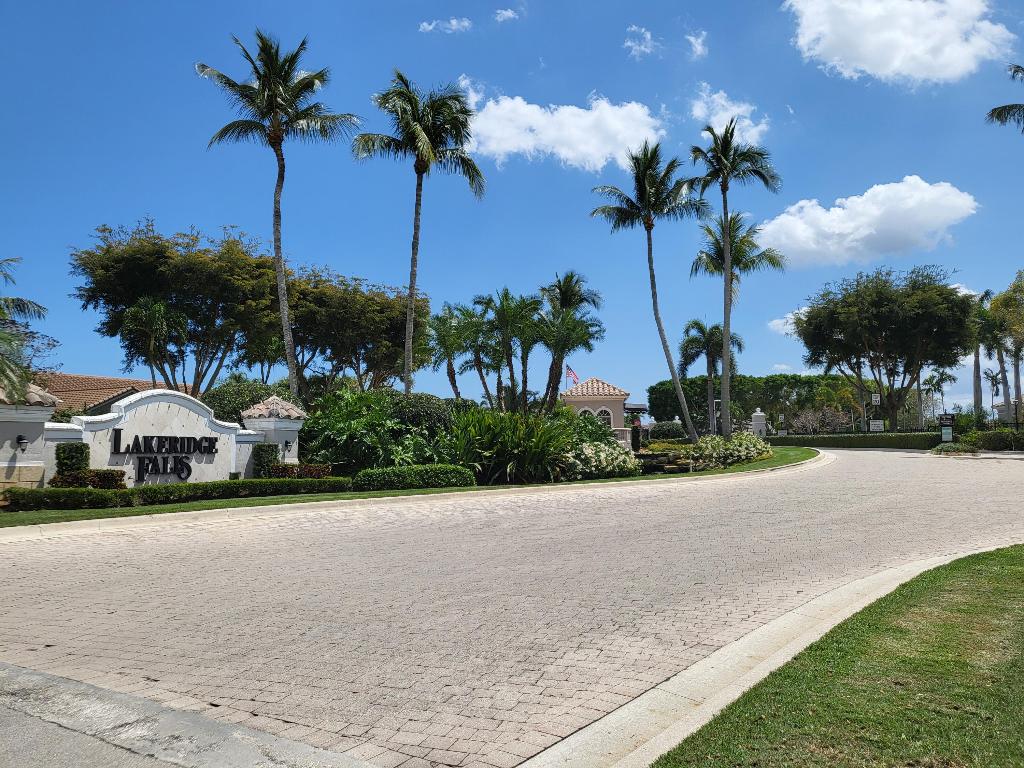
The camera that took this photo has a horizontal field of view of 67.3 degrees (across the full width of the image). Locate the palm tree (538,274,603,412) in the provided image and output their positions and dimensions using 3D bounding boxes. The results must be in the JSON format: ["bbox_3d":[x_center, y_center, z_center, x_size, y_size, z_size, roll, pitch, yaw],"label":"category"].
[{"bbox_3d":[2.408,-0.900,31.135,2.671,7.318,2.500,-1,-4,0],"label":"palm tree"}]

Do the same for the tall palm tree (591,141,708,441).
[{"bbox_3d":[5.962,-4.124,33.362,5.116,13.196,4.900,-1,-4,0],"label":"tall palm tree"}]

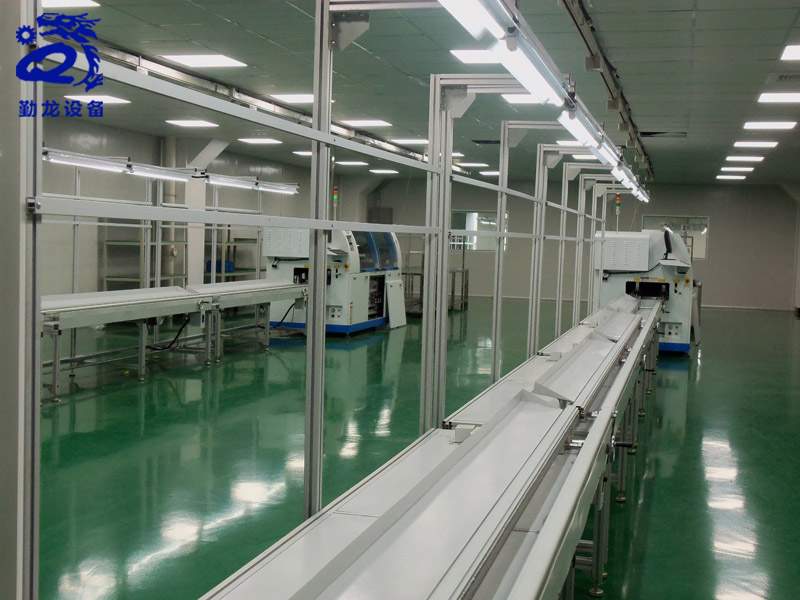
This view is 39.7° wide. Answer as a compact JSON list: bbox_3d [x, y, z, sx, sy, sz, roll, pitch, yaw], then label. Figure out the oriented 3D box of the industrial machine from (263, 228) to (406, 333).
[{"bbox_3d":[-0.939,-0.380,16.673,1.260,1.570,2.900,3,3,14],"label":"industrial machine"}]

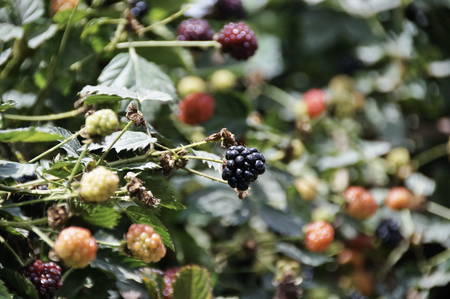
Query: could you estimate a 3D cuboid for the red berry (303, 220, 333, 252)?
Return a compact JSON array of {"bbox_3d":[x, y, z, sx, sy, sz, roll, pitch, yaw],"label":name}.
[{"bbox_3d":[0.050,0.046,2.000,0.016,0.016,0.016,0,10,0],"label":"red berry"}]

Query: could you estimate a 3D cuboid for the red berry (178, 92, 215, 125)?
[{"bbox_3d":[-0.015,-0.021,1.930,0.018,0.017,0.018,0,6,0],"label":"red berry"}]

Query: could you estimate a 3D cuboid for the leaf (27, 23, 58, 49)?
[{"bbox_3d":[-0.093,-0.058,1.920,0.020,0.004,0.016,-37,25,0],"label":"leaf"}]

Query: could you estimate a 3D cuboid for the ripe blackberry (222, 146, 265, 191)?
[{"bbox_3d":[0.009,0.009,1.780,0.020,0.021,0.020,0,10,0],"label":"ripe blackberry"}]

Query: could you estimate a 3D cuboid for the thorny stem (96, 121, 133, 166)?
[{"bbox_3d":[-0.052,-0.003,1.770,0.003,0.028,0.003,38,0,0],"label":"thorny stem"}]

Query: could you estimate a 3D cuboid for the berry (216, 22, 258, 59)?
[{"bbox_3d":[0.006,-0.052,1.800,0.019,0.018,0.019,0,6,0],"label":"berry"}]

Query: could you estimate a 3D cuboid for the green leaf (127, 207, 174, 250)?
[{"bbox_3d":[-0.037,0.038,1.820,0.032,0.005,0.018,38,33,16],"label":"green leaf"}]

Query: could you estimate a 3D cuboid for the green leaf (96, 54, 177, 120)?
[{"bbox_3d":[-0.043,-0.030,1.800,0.039,0.034,0.016,0,6,0],"label":"green leaf"}]

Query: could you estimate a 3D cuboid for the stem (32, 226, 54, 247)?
[{"bbox_3d":[-0.078,0.037,1.610,0.013,0.002,0.002,42,0,0],"label":"stem"}]

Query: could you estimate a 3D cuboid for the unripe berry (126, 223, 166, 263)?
[{"bbox_3d":[-0.038,0.045,1.800,0.019,0.018,0.018,0,10,0],"label":"unripe berry"}]

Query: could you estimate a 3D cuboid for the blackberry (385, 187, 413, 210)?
[{"bbox_3d":[0.085,0.024,1.820,0.013,0.012,0.013,0,6,0],"label":"blackberry"}]

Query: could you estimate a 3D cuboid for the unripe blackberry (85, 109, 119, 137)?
[{"bbox_3d":[-0.054,-0.012,1.640,0.014,0.013,0.013,-27,0,9],"label":"unripe blackberry"}]

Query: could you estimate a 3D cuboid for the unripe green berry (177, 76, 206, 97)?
[{"bbox_3d":[-0.018,-0.032,1.970,0.015,0.015,0.015,0,10,0],"label":"unripe green berry"}]

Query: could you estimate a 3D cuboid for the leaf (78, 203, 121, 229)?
[{"bbox_3d":[-0.061,0.031,1.810,0.021,0.005,0.017,22,43,11],"label":"leaf"}]

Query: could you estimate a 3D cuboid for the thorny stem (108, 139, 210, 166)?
[{"bbox_3d":[-0.029,0.001,1.650,0.046,0.002,0.002,-14,0,0],"label":"thorny stem"}]

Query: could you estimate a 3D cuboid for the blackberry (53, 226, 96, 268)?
[{"bbox_3d":[-0.070,0.046,1.750,0.020,0.020,0.020,0,6,0],"label":"blackberry"}]

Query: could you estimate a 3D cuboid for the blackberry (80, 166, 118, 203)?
[{"bbox_3d":[-0.060,0.017,1.780,0.019,0.017,0.018,0,10,0],"label":"blackberry"}]

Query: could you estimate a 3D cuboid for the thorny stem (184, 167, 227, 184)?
[{"bbox_3d":[-0.009,0.012,1.750,0.021,0.002,0.002,22,0,0],"label":"thorny stem"}]

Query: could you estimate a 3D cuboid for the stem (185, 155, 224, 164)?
[{"bbox_3d":[-0.009,0.005,1.650,0.018,0.001,0.001,7,0,0],"label":"stem"}]

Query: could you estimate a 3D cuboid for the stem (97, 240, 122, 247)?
[{"bbox_3d":[-0.054,0.044,1.760,0.013,0.002,0.002,7,0,0],"label":"stem"}]

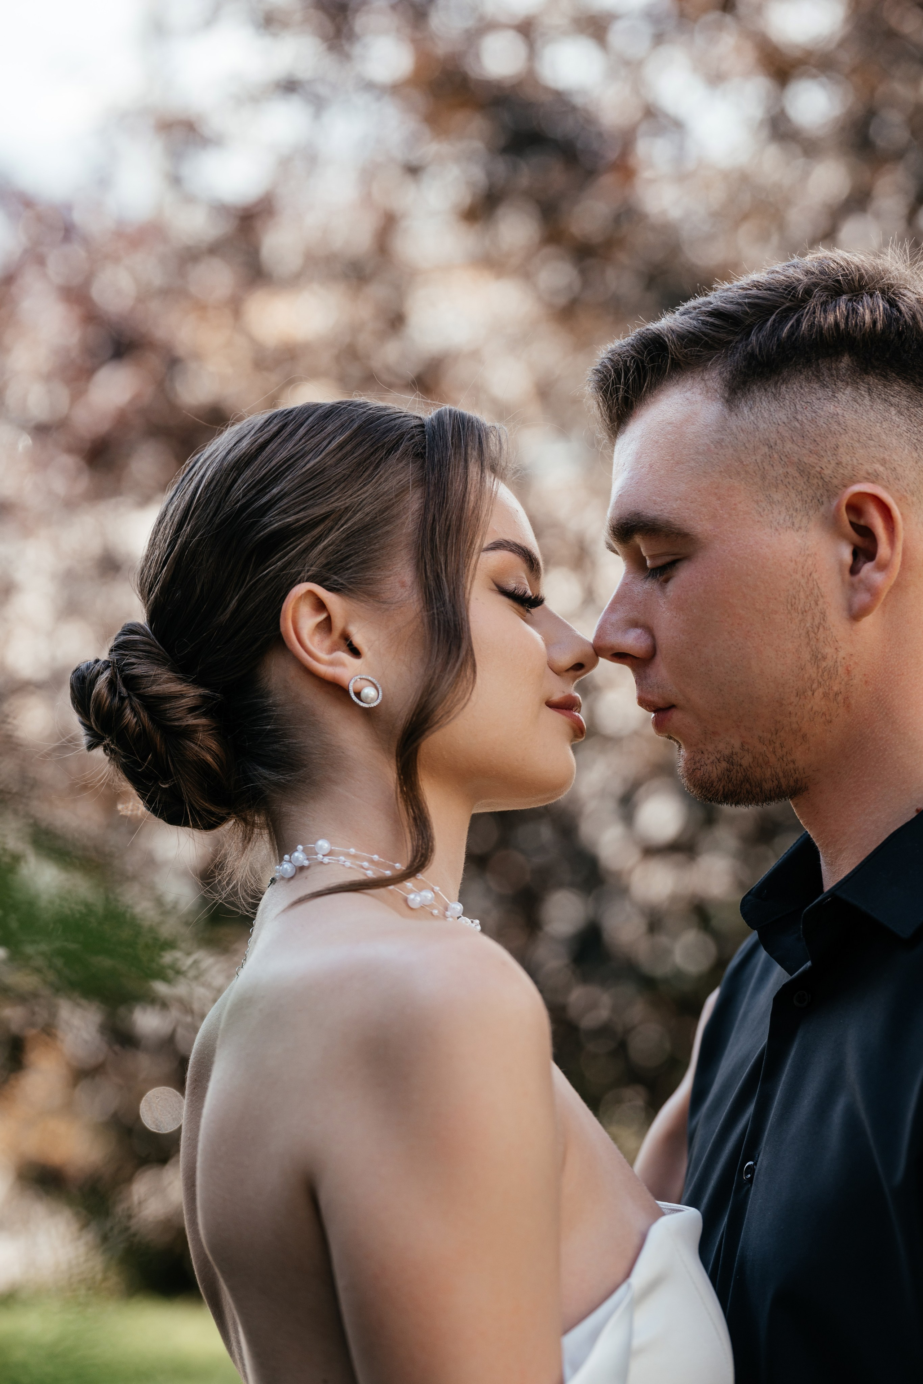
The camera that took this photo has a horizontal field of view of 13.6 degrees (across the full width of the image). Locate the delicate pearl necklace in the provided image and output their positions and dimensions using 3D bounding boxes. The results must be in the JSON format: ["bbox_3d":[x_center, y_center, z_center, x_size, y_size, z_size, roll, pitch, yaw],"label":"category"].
[{"bbox_3d":[-0.051,0.108,1.970,0.137,0.070,0.122,0,0,-25],"label":"delicate pearl necklace"}]

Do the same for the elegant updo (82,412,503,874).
[{"bbox_3d":[-0.084,-0.024,1.970,0.230,0.240,0.168,-6,1,-13],"label":"elegant updo"}]

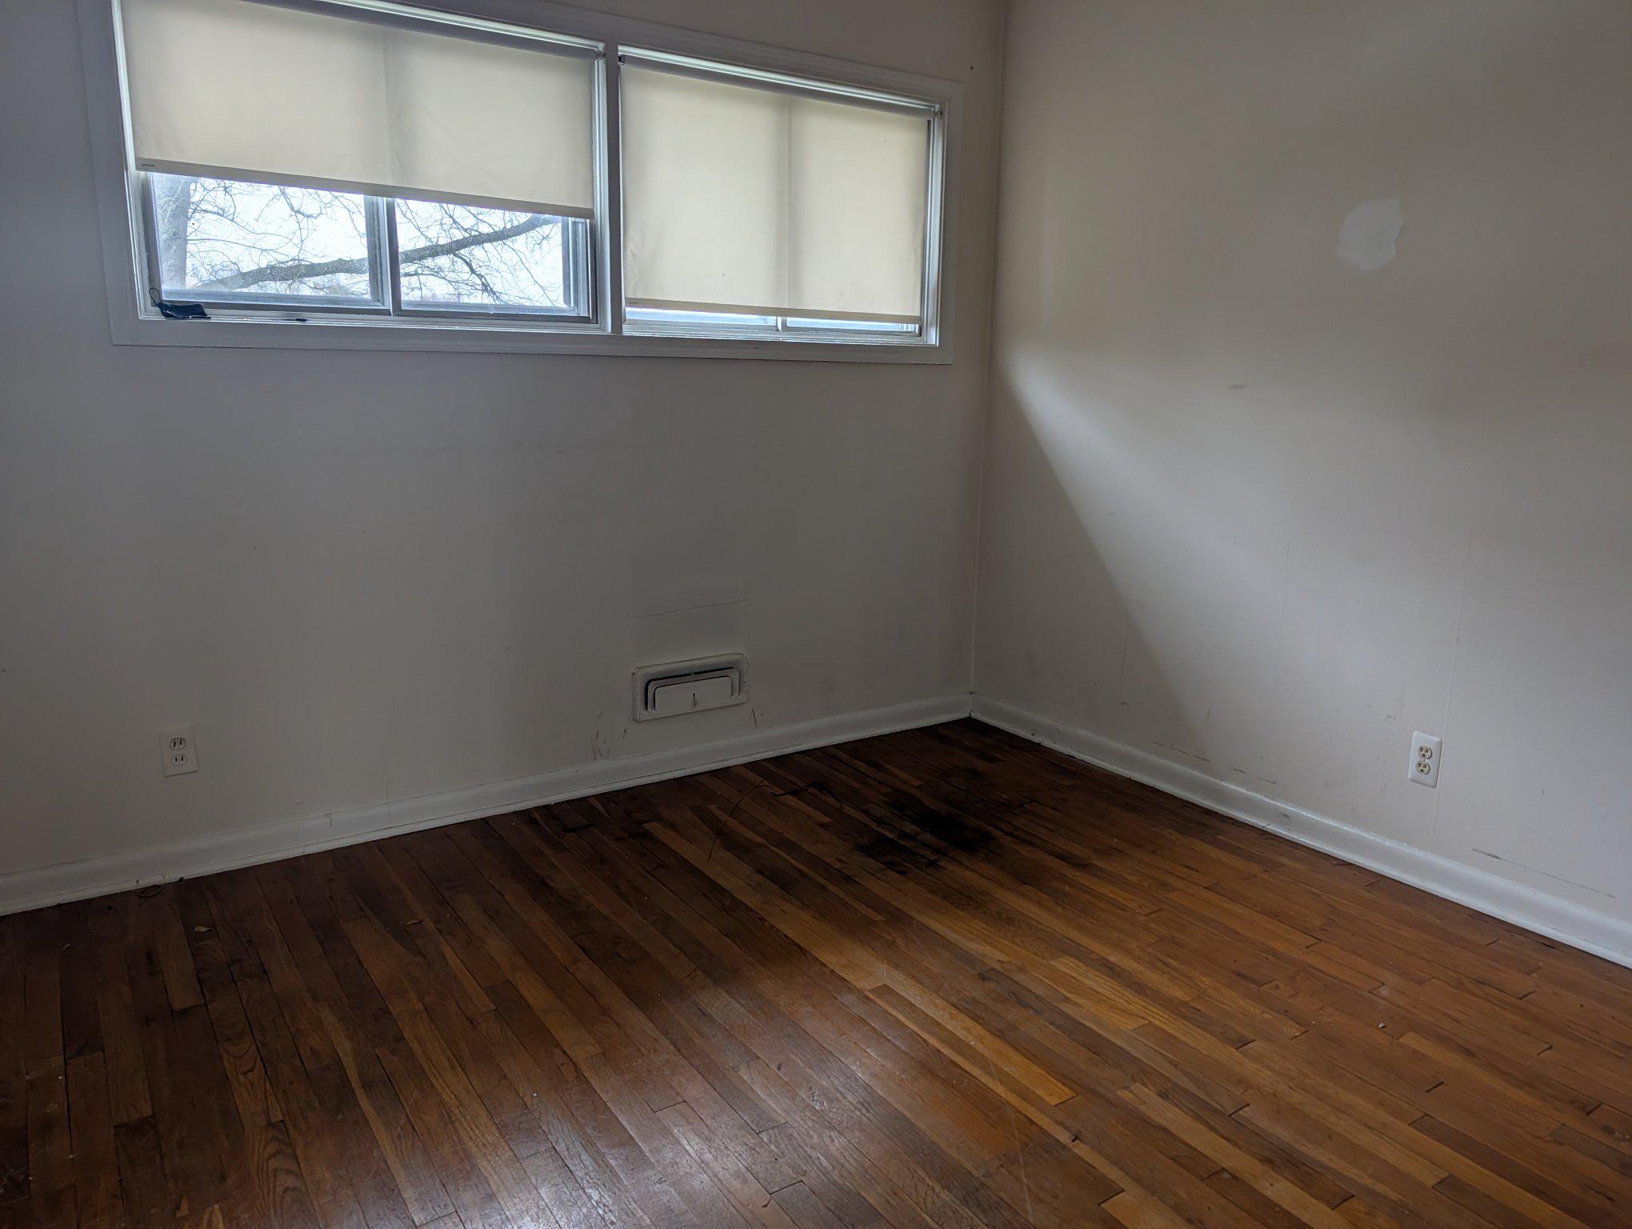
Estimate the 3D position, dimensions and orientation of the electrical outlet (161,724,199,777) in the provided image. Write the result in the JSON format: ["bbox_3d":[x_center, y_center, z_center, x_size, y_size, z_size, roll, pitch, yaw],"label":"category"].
[{"bbox_3d":[-1.488,0.322,2.649,0.070,0.114,0.010,-7,15,-34],"label":"electrical outlet"}]

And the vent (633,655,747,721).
[{"bbox_3d":[-0.371,0.218,3.401,0.392,0.163,0.030,-7,15,-34],"label":"vent"}]

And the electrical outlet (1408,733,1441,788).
[{"bbox_3d":[1.478,0.353,2.749,0.010,0.117,0.070,-7,15,-34],"label":"electrical outlet"}]

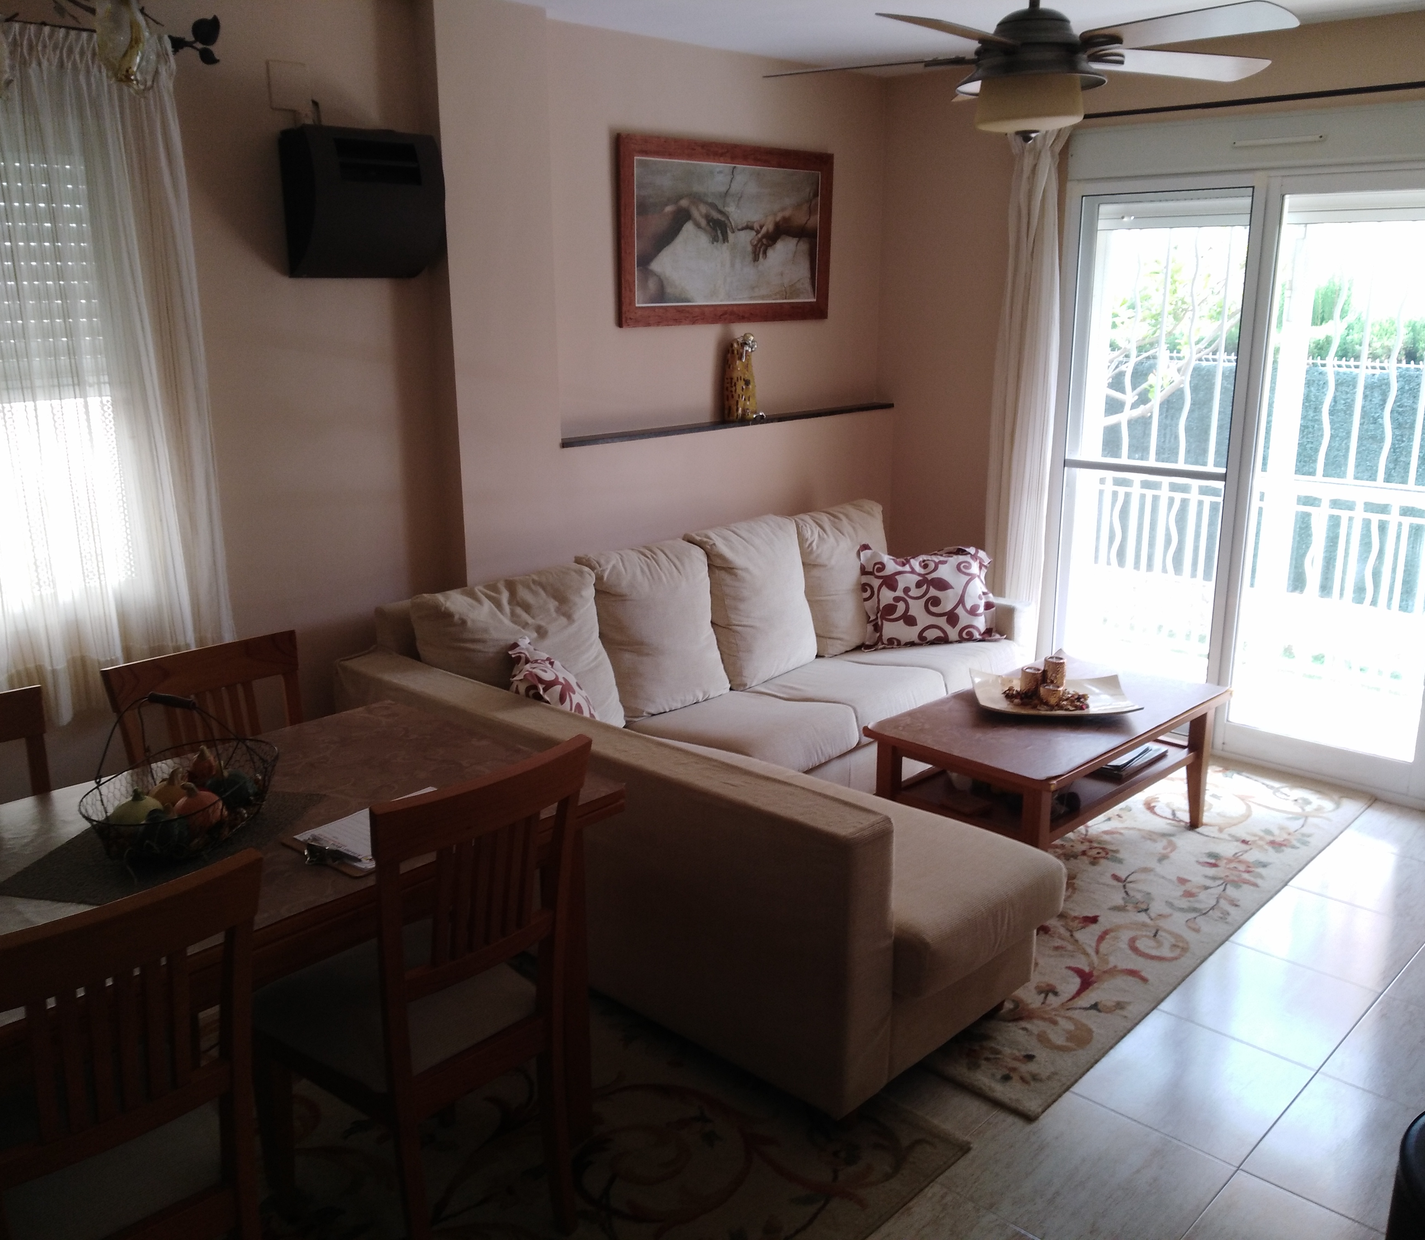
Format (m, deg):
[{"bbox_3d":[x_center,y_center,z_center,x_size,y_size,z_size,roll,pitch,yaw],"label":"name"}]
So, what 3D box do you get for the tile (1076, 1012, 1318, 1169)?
[{"bbox_3d":[1.032,1.012,2.760,0.440,0.011,0.446,13,20,43],"label":"tile"}]

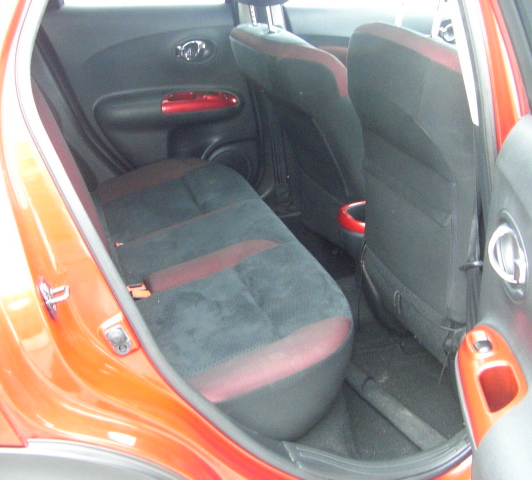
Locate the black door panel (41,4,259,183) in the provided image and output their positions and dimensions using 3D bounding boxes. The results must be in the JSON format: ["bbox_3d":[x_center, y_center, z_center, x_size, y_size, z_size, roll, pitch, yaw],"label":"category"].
[{"bbox_3d":[-0.366,-0.444,2.365,0.735,0.655,0.120,-10,29,-20],"label":"black door panel"}]

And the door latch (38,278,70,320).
[{"bbox_3d":[-0.298,0.084,0.990,0.045,0.058,0.036,-10,29,-20],"label":"door latch"}]

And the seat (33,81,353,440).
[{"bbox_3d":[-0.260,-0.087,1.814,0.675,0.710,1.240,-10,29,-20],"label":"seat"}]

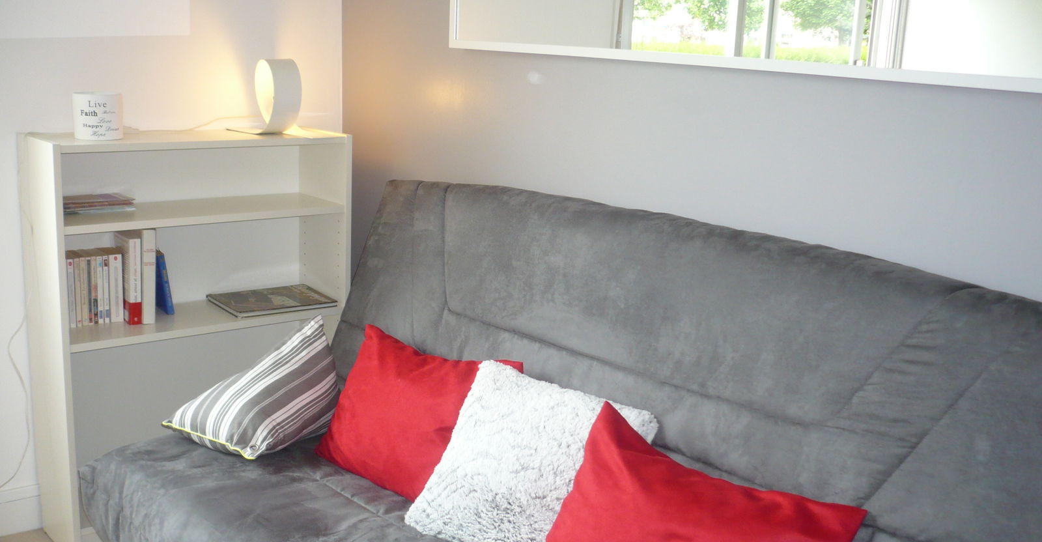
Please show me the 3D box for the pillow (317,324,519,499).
[{"bbox_3d":[-0.256,0.329,2.492,0.550,0.375,0.140,8,-20,46],"label":"pillow"}]

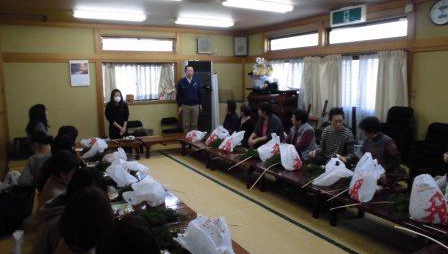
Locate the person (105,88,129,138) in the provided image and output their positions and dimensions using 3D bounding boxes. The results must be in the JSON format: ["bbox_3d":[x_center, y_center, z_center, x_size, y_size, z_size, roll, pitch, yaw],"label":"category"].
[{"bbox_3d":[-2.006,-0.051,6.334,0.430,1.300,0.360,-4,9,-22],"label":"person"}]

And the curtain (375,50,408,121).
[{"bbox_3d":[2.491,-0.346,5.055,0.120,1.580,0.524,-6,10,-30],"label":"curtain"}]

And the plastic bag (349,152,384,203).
[{"bbox_3d":[1.315,0.468,3.117,0.280,0.410,0.220,3,10,27],"label":"plastic bag"}]

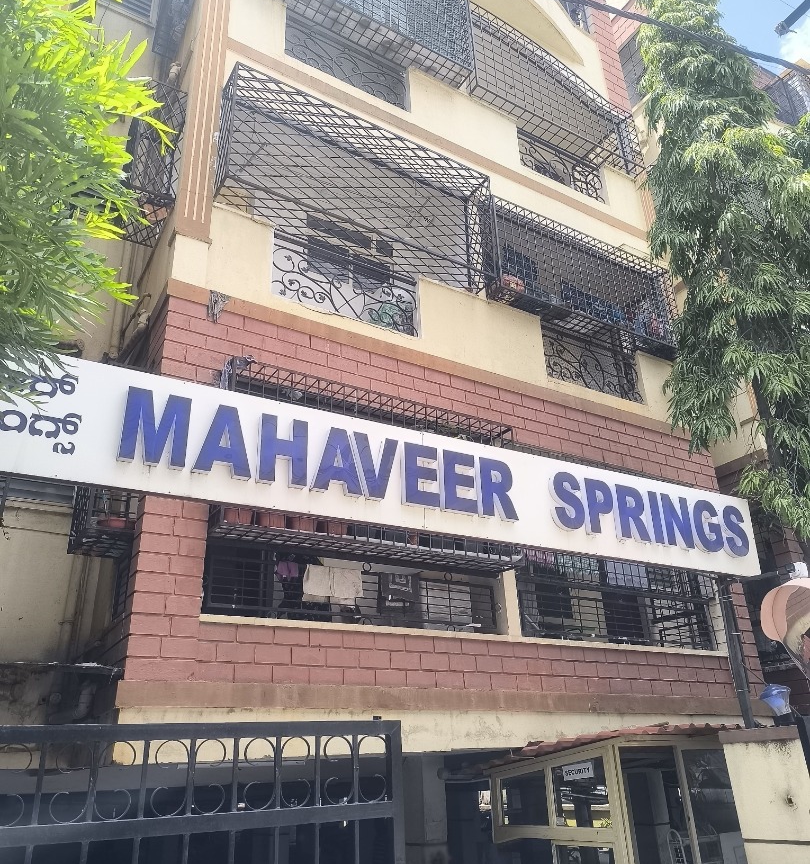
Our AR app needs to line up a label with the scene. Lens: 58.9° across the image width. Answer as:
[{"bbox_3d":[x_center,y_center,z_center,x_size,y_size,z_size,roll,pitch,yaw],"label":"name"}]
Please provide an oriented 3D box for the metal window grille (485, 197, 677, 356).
[{"bbox_3d":[2.246,-1.843,8.889,2.954,1.250,0.302,13,-28,-29],"label":"metal window grille"}]

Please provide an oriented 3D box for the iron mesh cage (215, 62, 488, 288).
[{"bbox_3d":[-0.406,-2.521,7.402,2.956,1.405,0.374,13,-28,-29],"label":"iron mesh cage"}]

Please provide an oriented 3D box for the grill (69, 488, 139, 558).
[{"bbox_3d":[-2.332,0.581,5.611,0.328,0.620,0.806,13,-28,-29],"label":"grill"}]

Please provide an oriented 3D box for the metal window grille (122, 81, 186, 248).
[{"bbox_3d":[-2.476,-2.624,7.016,0.380,1.362,0.770,13,-28,-29],"label":"metal window grille"}]

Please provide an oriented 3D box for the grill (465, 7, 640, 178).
[{"bbox_3d":[2.205,-4.915,10.356,3.083,1.652,0.250,13,-28,-29],"label":"grill"}]

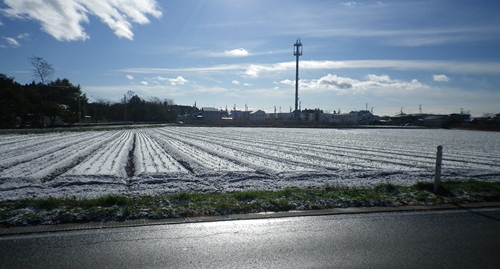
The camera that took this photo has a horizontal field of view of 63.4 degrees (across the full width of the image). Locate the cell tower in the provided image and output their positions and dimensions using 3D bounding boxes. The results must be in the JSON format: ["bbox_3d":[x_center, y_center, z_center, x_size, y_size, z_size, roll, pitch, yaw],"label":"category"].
[{"bbox_3d":[22.458,-25.253,190.000,4.000,39.701,4.000,1,2,0],"label":"cell tower"}]

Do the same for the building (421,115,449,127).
[{"bbox_3d":[72.934,-4.954,159.000,10.000,4.676,8.000,2,2,11],"label":"building"}]

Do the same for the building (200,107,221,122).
[{"bbox_3d":[-20.204,-10.024,209.500,10.500,7.452,9.000,1,2,0],"label":"building"}]

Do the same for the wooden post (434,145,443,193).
[{"bbox_3d":[3.776,0.711,8.100,0.115,0.981,0.115,1,2,0],"label":"wooden post"}]

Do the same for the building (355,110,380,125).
[{"bbox_3d":[56.753,-8.008,194.500,11.800,6.907,9.000,1,2,0],"label":"building"}]

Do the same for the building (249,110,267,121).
[{"bbox_3d":[3.944,-9.102,204.500,8.700,6.429,9.000,1,2,0],"label":"building"}]

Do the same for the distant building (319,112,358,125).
[{"bbox_3d":[42.565,-7.623,194.500,18.500,5.967,9.000,1,2,0],"label":"distant building"}]

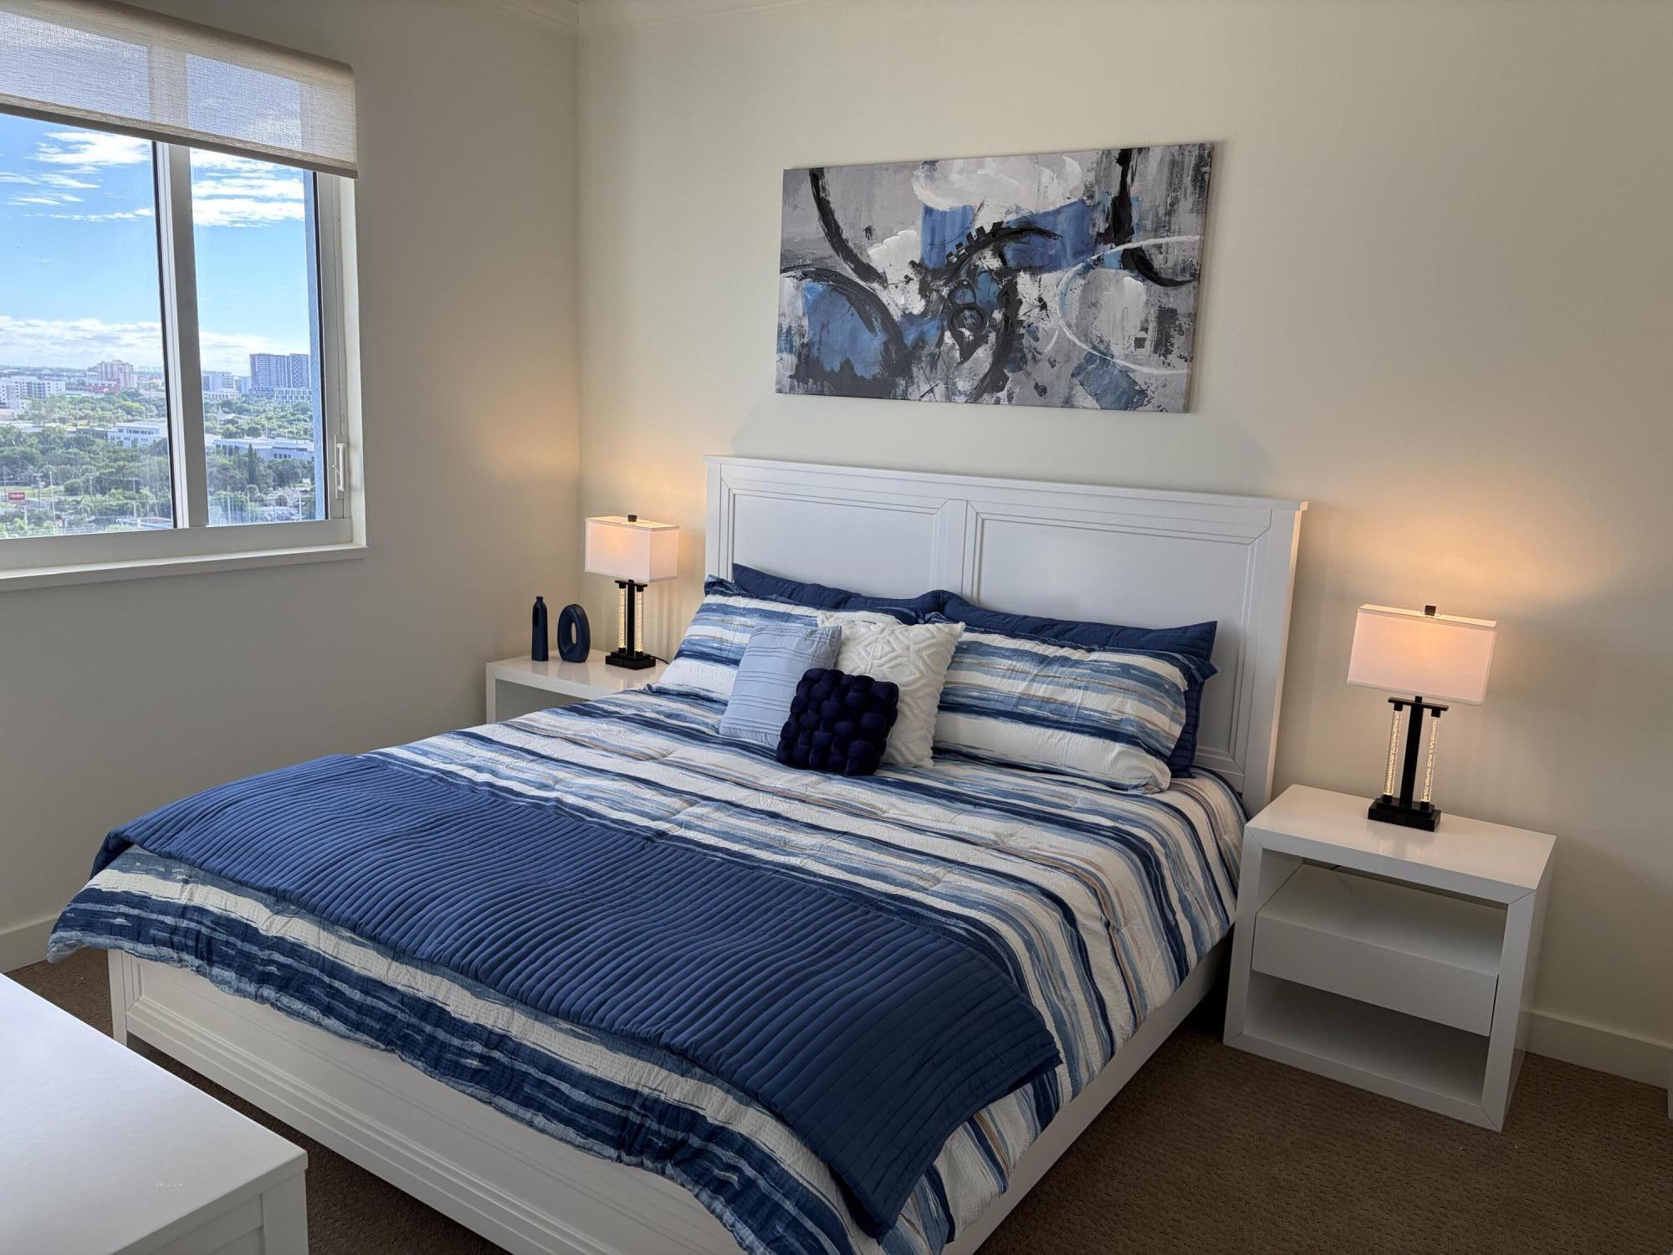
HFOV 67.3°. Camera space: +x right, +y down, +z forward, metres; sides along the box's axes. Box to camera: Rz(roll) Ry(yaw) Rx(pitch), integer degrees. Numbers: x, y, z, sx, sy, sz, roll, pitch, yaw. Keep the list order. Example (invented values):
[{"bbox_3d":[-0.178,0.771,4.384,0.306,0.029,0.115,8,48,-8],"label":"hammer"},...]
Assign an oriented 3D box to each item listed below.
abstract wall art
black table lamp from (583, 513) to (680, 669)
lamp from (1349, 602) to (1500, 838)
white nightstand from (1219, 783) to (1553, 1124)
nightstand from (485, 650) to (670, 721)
[{"bbox_3d":[0.412,-1.057,3.856,1.430,0.726,0.036,9,13,33],"label":"abstract wall art"},{"bbox_3d":[-0.755,-0.133,4.634,0.311,0.558,0.150,9,13,33],"label":"black table lamp"},{"bbox_3d":[1.472,0.222,3.187,0.311,0.558,0.150,9,13,33],"label":"lamp"},{"bbox_3d":[1.407,0.801,3.204,0.644,0.589,0.459,9,13,33],"label":"white nightstand"},{"bbox_3d":[-0.895,0.440,4.665,0.644,0.589,0.459,9,13,33],"label":"nightstand"}]

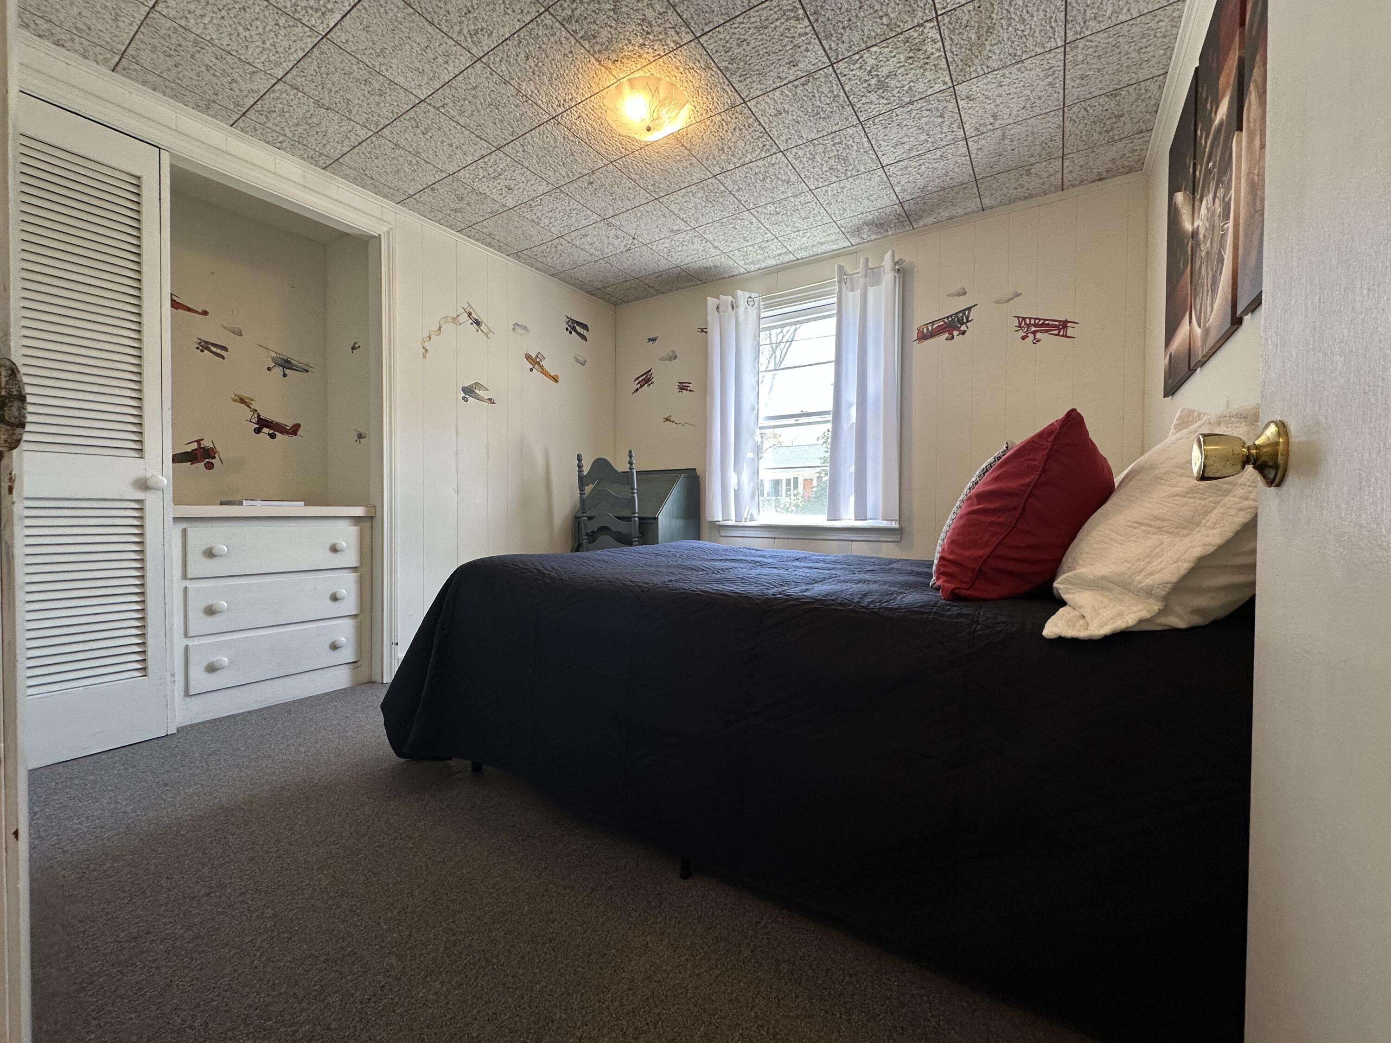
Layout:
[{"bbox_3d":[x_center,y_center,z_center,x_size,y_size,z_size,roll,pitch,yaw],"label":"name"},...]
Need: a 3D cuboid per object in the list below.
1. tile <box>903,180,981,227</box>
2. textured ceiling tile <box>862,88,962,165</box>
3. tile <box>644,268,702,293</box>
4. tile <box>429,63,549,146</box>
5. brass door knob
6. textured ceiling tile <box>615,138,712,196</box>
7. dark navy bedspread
[{"bbox_3d":[1.132,-1.439,2.563,0.305,0.015,0.280,1,0,33],"label":"tile"},{"bbox_3d":[0.805,-1.443,2.062,0.305,0.020,0.305,0,0,33],"label":"textured ceiling tile"},{"bbox_3d":[-0.145,-1.452,3.396,0.305,0.015,0.280,1,0,33],"label":"tile"},{"bbox_3d":[-0.716,-1.449,1.963,0.305,0.020,0.305,0,0,33],"label":"tile"},{"bbox_3d":[0.560,-0.069,0.582,0.063,0.067,0.067,1,0,33],"label":"brass door knob"},{"bbox_3d":[-0.126,-1.447,2.306,0.305,0.018,0.305,0,0,33],"label":"textured ceiling tile"},{"bbox_3d":[0.214,0.399,1.805,2.118,0.597,1.518,0,0,33],"label":"dark navy bedspread"}]

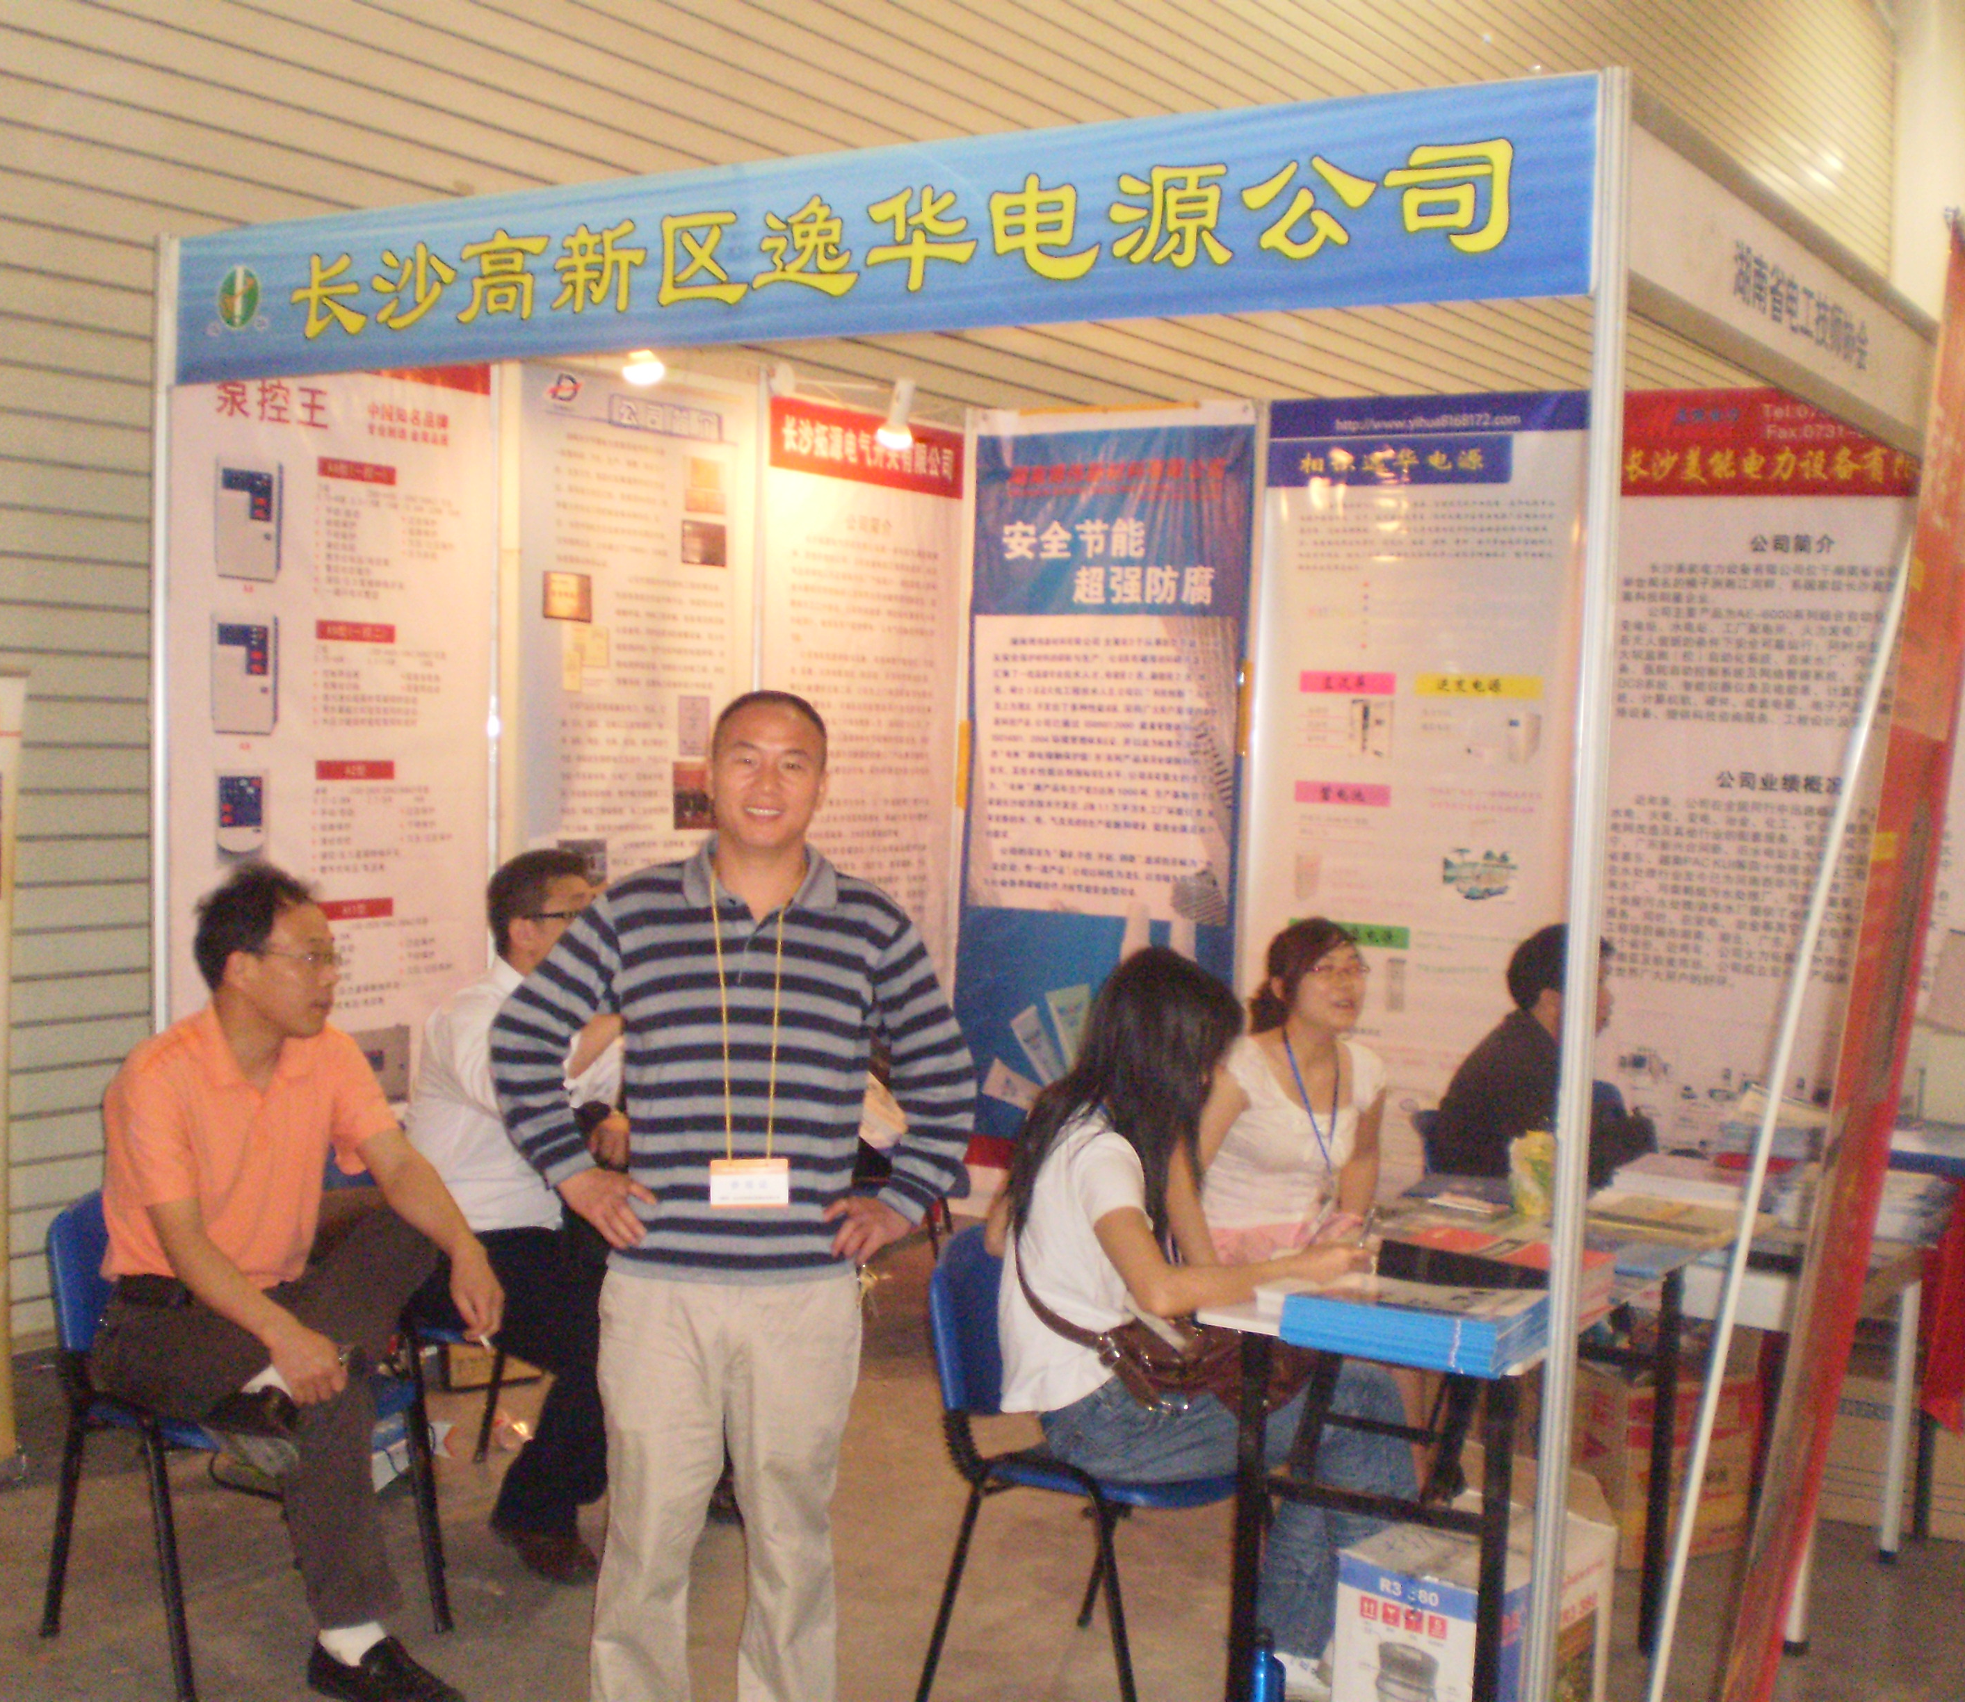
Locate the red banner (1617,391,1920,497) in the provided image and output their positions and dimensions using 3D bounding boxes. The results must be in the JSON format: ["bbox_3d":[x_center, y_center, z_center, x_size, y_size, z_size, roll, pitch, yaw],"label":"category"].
[{"bbox_3d":[2.052,-1.048,5.995,0.950,0.275,0.020,4,4,32],"label":"red banner"}]

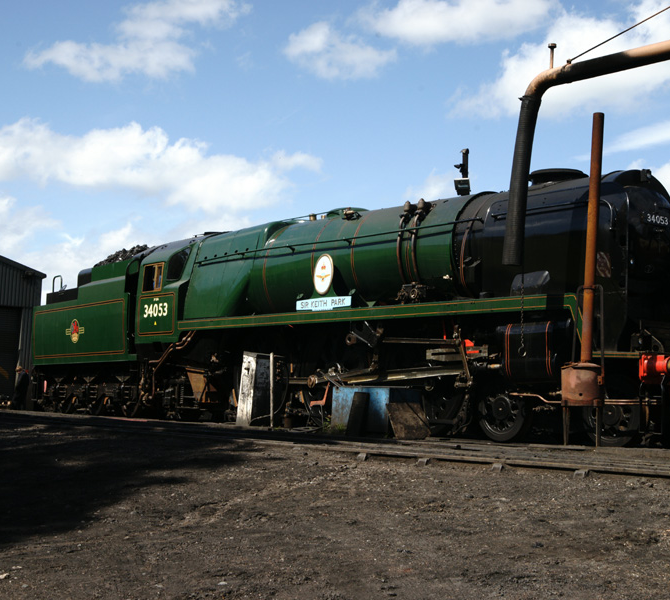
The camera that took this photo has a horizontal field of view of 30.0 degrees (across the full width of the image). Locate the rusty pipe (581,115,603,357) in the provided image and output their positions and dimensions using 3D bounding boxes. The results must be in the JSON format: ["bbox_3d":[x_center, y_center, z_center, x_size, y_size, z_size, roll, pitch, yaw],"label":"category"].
[{"bbox_3d":[2.826,-0.690,13.700,0.115,2.750,0.115,7,-5,-35],"label":"rusty pipe"}]

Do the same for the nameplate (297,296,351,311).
[{"bbox_3d":[-0.195,0.070,20.865,0.040,0.180,1.590,5,-6,-35],"label":"nameplate"}]

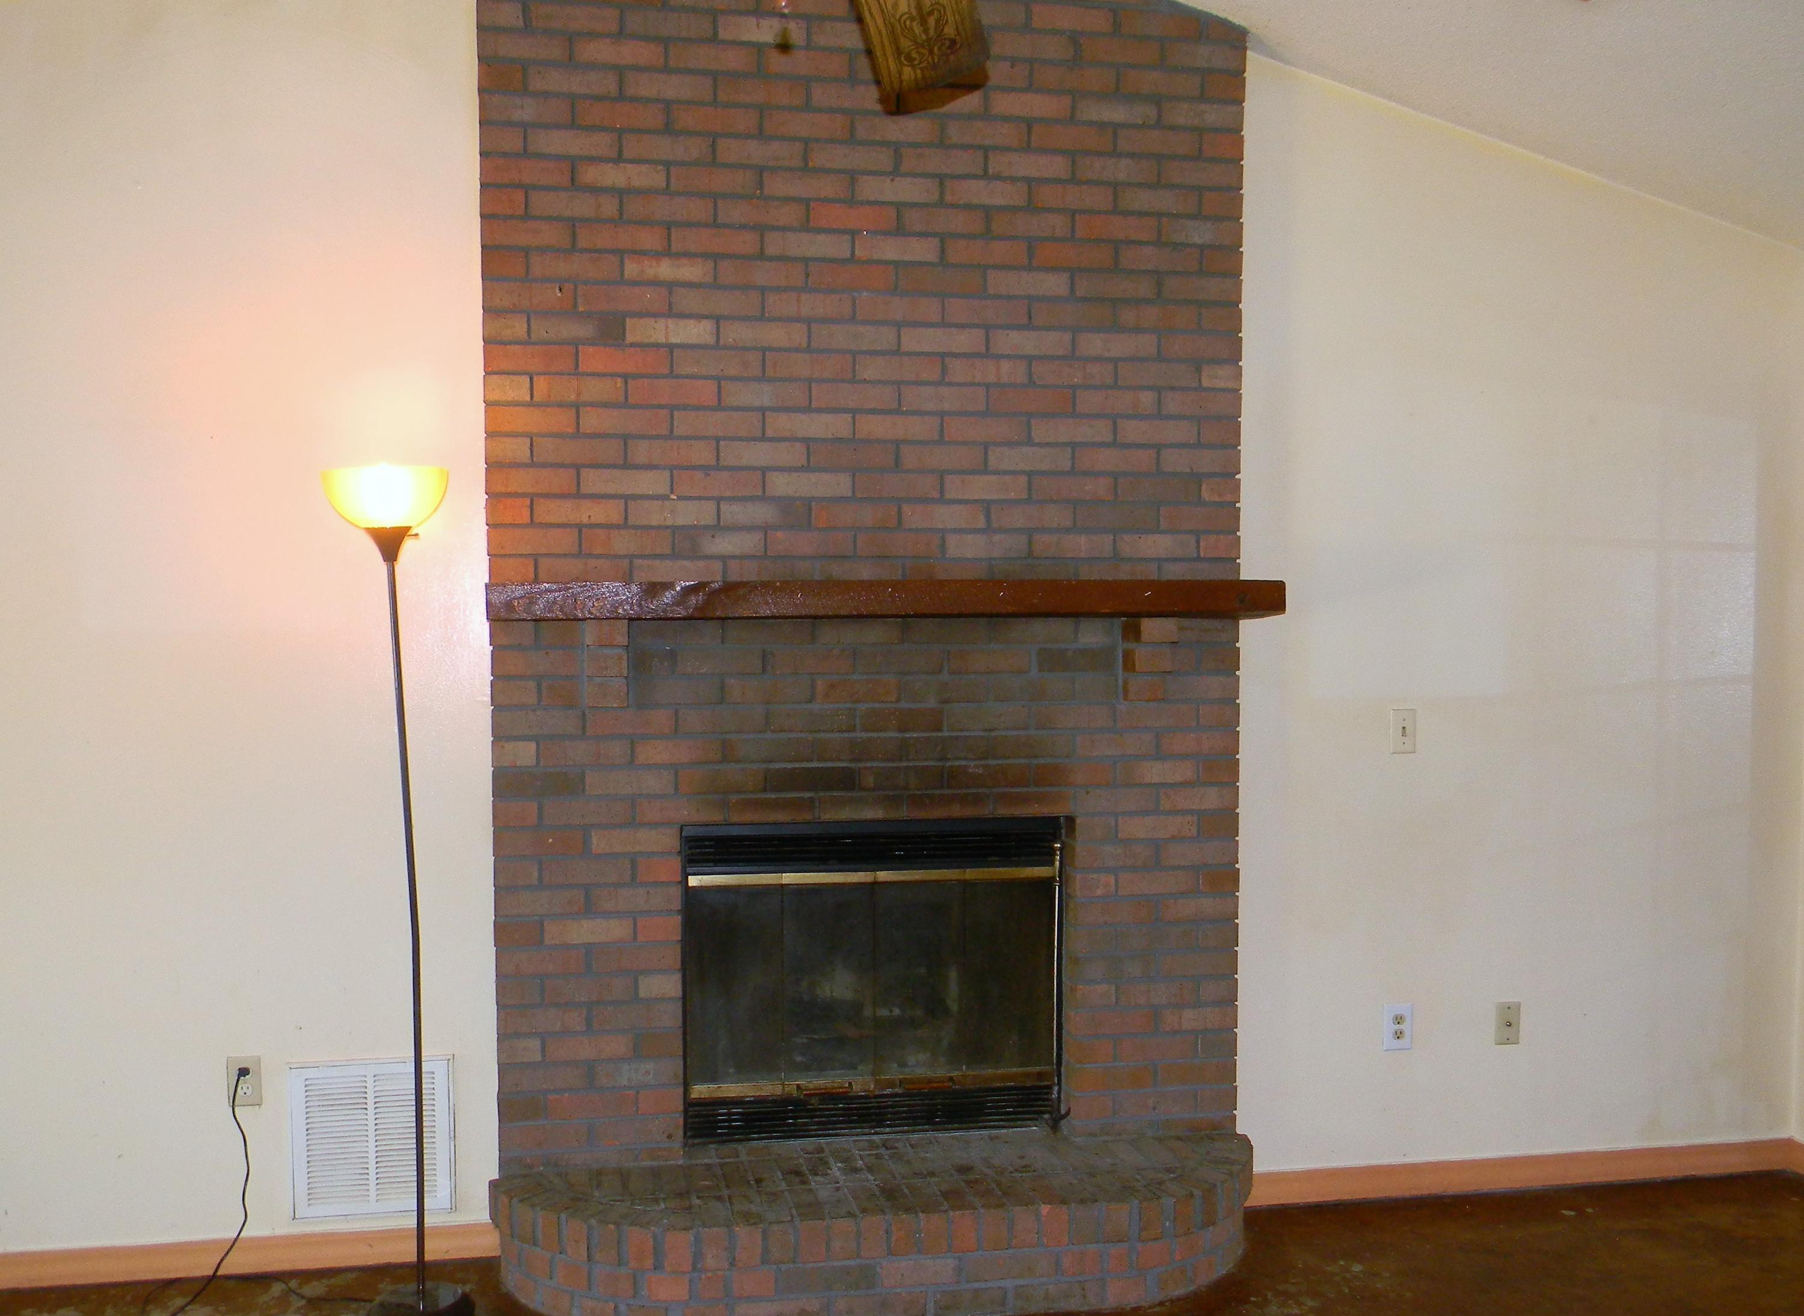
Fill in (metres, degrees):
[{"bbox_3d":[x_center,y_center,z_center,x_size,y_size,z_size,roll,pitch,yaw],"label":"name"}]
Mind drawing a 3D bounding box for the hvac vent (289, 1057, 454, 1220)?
[{"bbox_3d":[-1.222,1.114,3.372,0.363,0.367,0.020,0,3,-9],"label":"hvac vent"}]

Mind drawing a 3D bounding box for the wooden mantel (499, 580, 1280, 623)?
[{"bbox_3d":[-0.013,-0.134,3.308,1.777,0.082,0.200,0,3,-9],"label":"wooden mantel"}]

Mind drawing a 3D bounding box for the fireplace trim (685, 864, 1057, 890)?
[{"bbox_3d":[-0.061,0.528,3.514,0.902,0.028,0.022,0,3,-9],"label":"fireplace trim"}]

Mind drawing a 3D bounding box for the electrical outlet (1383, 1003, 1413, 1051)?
[{"bbox_3d":[1.280,0.952,3.759,0.078,0.121,0.010,0,3,-9],"label":"electrical outlet"}]

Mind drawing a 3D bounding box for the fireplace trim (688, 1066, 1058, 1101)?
[{"bbox_3d":[-0.062,1.037,3.539,0.903,0.036,0.030,0,3,-9],"label":"fireplace trim"}]

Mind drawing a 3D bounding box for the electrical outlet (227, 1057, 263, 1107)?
[{"bbox_3d":[-1.497,0.966,3.324,0.072,0.114,0.010,0,3,-9],"label":"electrical outlet"}]

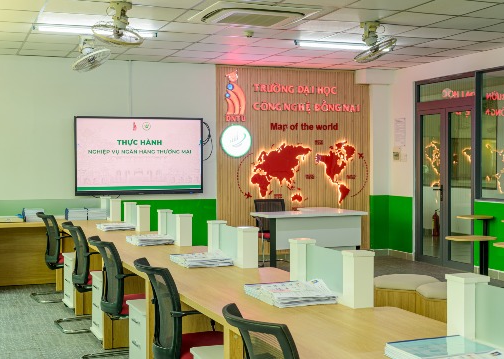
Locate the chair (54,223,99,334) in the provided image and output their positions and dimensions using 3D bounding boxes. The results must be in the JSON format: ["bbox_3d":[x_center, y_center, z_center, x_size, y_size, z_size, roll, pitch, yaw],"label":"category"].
[{"bbox_3d":[-1.357,0.802,6.436,0.600,0.900,0.550,-1,1,-25],"label":"chair"}]

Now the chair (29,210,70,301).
[{"bbox_3d":[-1.928,0.778,7.823,0.600,0.900,0.550,-1,1,-25],"label":"chair"}]

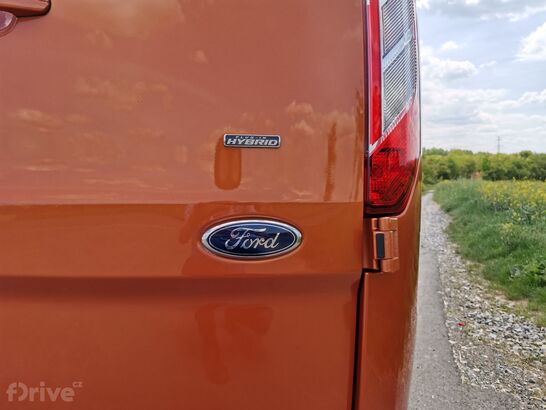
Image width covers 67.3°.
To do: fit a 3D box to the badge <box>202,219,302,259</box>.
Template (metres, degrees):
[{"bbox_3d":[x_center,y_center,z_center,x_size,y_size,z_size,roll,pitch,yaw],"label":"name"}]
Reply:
[{"bbox_3d":[-0.031,0.052,0.624,0.152,0.060,0.012,0,1,-7],"label":"badge"}]

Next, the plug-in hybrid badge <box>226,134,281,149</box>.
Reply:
[{"bbox_3d":[-0.031,-0.098,0.629,0.086,0.019,0.006,0,-1,-7],"label":"plug-in hybrid badge"}]

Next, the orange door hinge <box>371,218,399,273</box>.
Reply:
[{"bbox_3d":[0.179,0.064,0.656,0.038,0.084,0.030,-3,2,-9],"label":"orange door hinge"}]

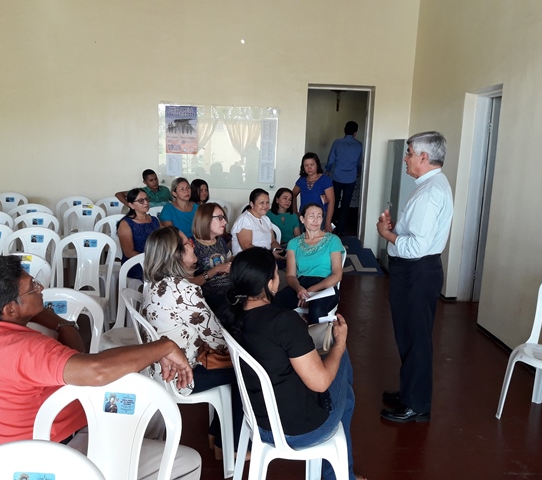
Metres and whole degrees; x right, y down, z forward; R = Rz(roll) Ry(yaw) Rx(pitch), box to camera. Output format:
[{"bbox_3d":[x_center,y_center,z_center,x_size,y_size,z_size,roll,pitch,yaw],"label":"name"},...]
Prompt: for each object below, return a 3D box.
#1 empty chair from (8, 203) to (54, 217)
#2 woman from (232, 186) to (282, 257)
[{"bbox_3d":[-2.394,0.116,5.078,0.450,0.890,0.520,1,10,-10],"label":"empty chair"},{"bbox_3d":[-0.003,0.161,4.482,0.780,1.187,0.500,11,13,40],"label":"woman"}]

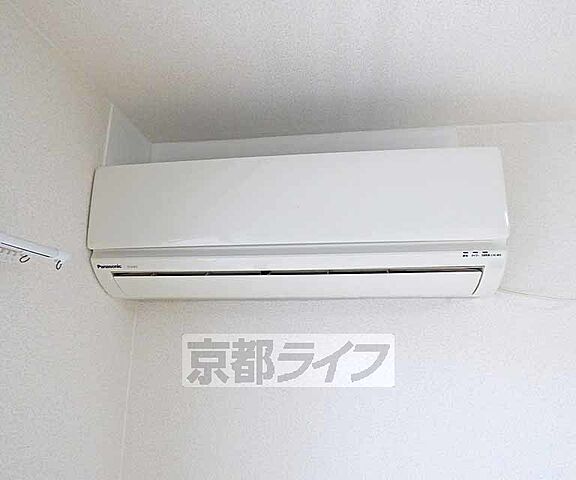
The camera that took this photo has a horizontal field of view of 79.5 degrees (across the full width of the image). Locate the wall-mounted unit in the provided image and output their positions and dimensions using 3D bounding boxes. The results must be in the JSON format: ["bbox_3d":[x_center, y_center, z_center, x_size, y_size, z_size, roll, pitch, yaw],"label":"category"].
[{"bbox_3d":[0.008,-0.011,0.758,0.800,0.272,0.215,-1,-13,6],"label":"wall-mounted unit"}]

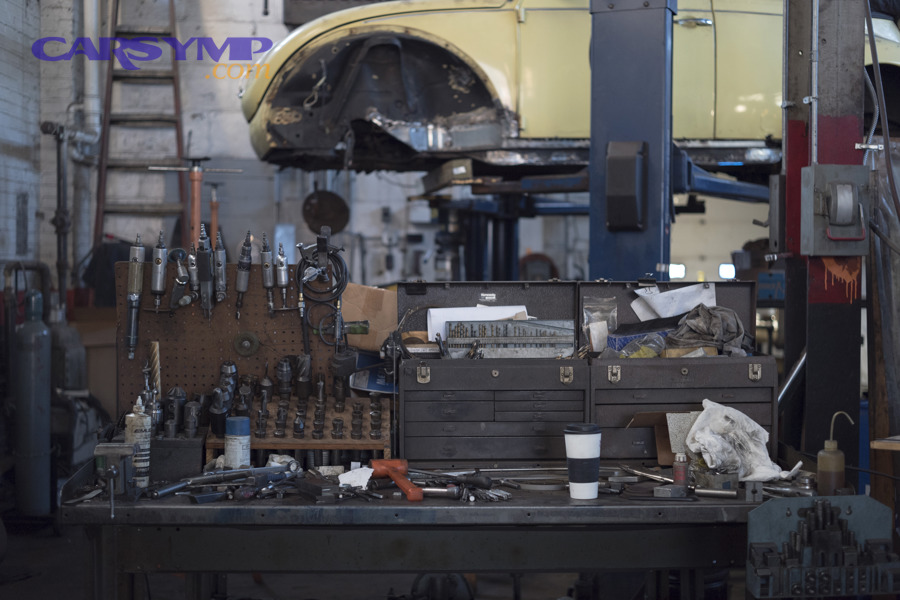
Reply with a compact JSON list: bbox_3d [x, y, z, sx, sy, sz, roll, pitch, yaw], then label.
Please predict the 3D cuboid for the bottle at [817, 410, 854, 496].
[{"bbox_3d":[0.916,0.367,2.970,0.090,0.209,0.065,0,3,-2],"label":"bottle"}]

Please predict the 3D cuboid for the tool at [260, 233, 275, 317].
[{"bbox_3d":[-0.504,-0.069,3.465,0.038,0.236,0.042,-4,0,-2],"label":"tool"}]

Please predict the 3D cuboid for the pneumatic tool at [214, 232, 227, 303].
[{"bbox_3d":[-0.641,-0.091,3.490,0.033,0.194,0.060,0,1,-5],"label":"pneumatic tool"}]

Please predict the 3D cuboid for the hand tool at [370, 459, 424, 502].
[{"bbox_3d":[-0.121,0.442,3.075,0.105,0.052,0.287,-1,3,-16],"label":"hand tool"}]

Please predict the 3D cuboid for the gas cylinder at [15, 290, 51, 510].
[{"bbox_3d":[-2.198,0.544,6.600,0.187,1.190,0.187,0,3,2],"label":"gas cylinder"}]

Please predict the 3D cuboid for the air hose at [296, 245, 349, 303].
[{"bbox_3d":[-0.351,-0.073,3.440,0.145,0.162,0.070,0,3,-2],"label":"air hose"}]

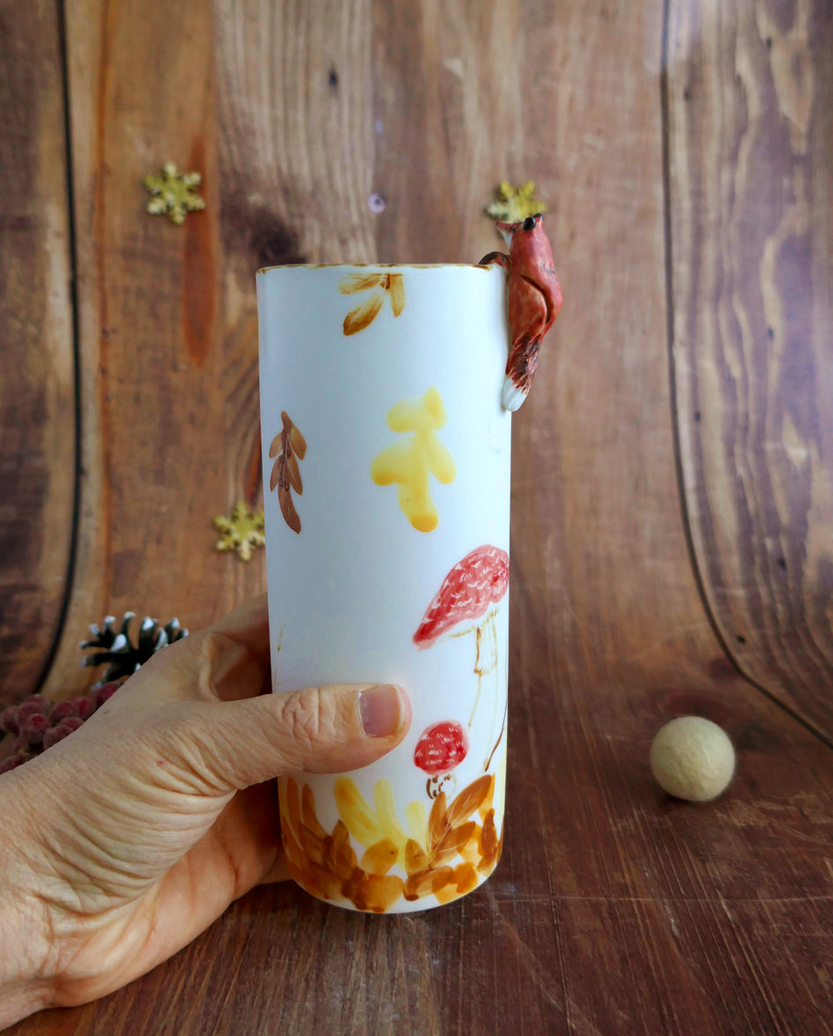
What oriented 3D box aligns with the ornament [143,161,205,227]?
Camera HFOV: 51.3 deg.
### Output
[{"bbox_3d":[-0.116,-0.157,0.418,0.030,0.030,0.004,0,1,-6],"label":"ornament"}]

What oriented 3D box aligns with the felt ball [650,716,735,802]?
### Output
[{"bbox_3d":[0.092,0.081,0.290,0.027,0.027,0.027,0,13,0],"label":"felt ball"}]

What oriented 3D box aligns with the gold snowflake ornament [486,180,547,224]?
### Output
[{"bbox_3d":[0.051,-0.160,0.448,0.030,0.030,0.004,0,1,-5],"label":"gold snowflake ornament"}]

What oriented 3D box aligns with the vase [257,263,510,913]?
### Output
[{"bbox_3d":[-0.008,0.018,0.246,0.068,0.170,0.068,0,13,0],"label":"vase"}]

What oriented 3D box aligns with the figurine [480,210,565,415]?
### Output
[{"bbox_3d":[0.027,-0.053,0.223,0.021,0.050,0.017,2,13,11],"label":"figurine"}]

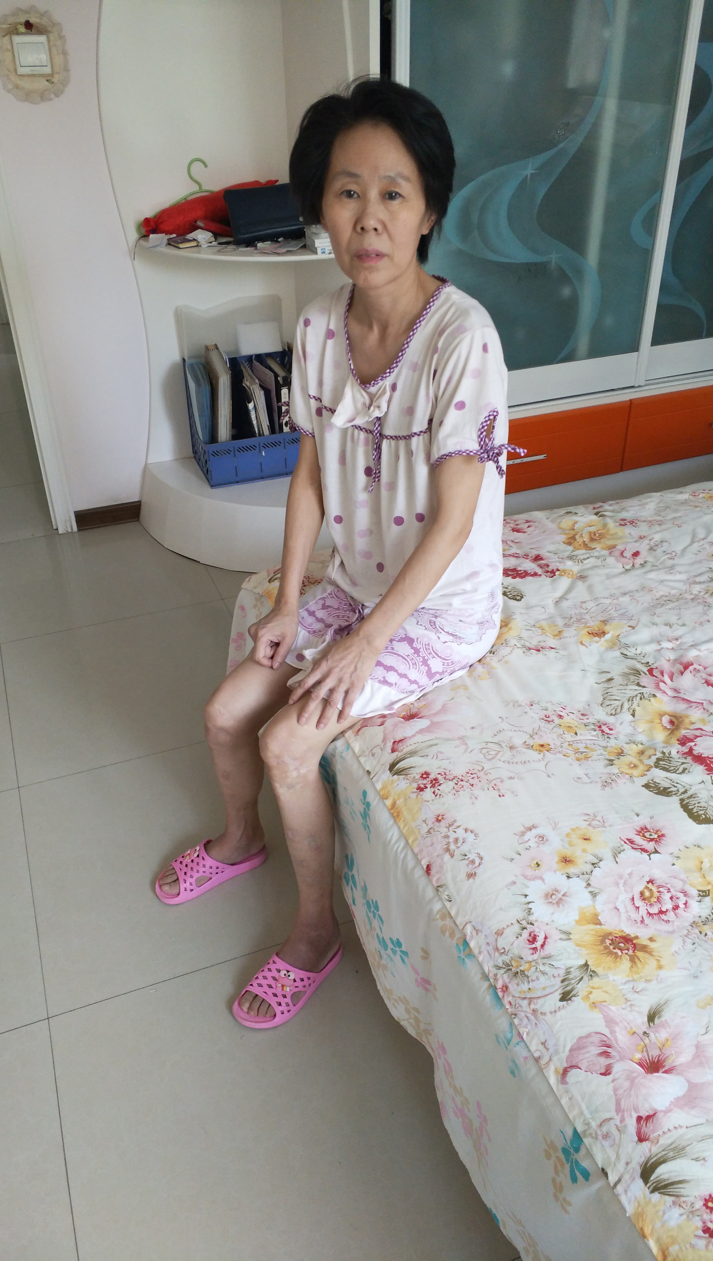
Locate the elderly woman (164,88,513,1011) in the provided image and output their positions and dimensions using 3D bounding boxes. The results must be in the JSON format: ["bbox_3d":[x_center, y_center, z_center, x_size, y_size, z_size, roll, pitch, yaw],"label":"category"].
[{"bbox_3d":[-0.078,-0.090,1.320,0.470,1.330,0.700,26,40,37],"label":"elderly woman"}]

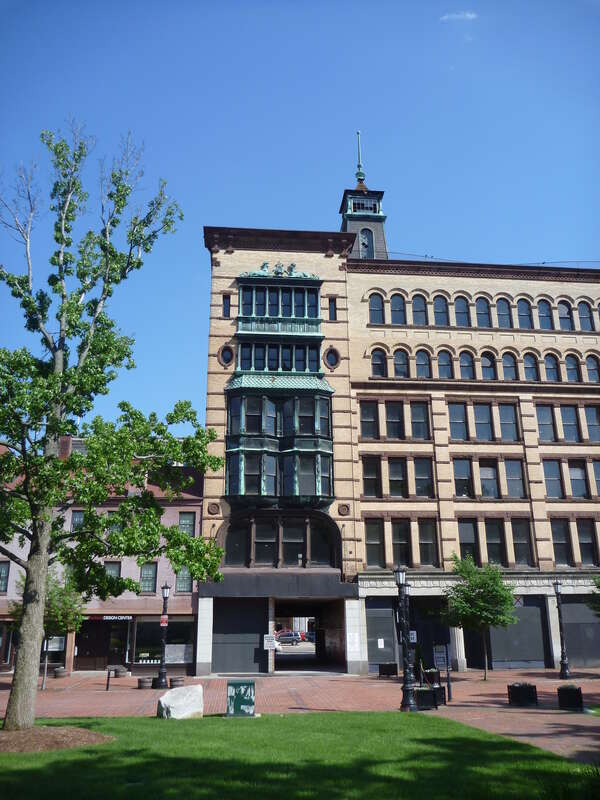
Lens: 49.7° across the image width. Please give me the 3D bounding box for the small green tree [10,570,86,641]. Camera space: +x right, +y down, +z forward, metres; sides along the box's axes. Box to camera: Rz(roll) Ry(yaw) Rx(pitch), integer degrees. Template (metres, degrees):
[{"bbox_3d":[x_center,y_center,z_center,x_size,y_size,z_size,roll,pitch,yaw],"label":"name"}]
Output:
[{"bbox_3d":[-11.012,10.141,28.858,3.256,5.090,3.256,-1,-18,0],"label":"small green tree"}]

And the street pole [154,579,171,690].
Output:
[{"bbox_3d":[-5.924,10.368,28.638,0.440,4.413,0.440,-1,-18,0],"label":"street pole"}]

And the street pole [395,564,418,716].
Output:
[{"bbox_3d":[3.616,8.139,22.318,0.500,4.650,0.500,-1,-18,0],"label":"street pole"}]

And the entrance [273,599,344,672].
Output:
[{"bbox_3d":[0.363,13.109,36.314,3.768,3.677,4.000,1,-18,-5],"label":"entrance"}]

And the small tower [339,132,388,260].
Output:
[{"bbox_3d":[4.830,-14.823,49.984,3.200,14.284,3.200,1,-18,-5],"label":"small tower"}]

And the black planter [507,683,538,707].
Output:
[{"bbox_3d":[7.796,10.341,22.739,0.780,0.618,0.750,-1,-18,0],"label":"black planter"}]

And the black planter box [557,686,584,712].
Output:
[{"bbox_3d":[8.990,9.941,21.592,0.780,0.661,0.750,-7,-19,20],"label":"black planter box"}]

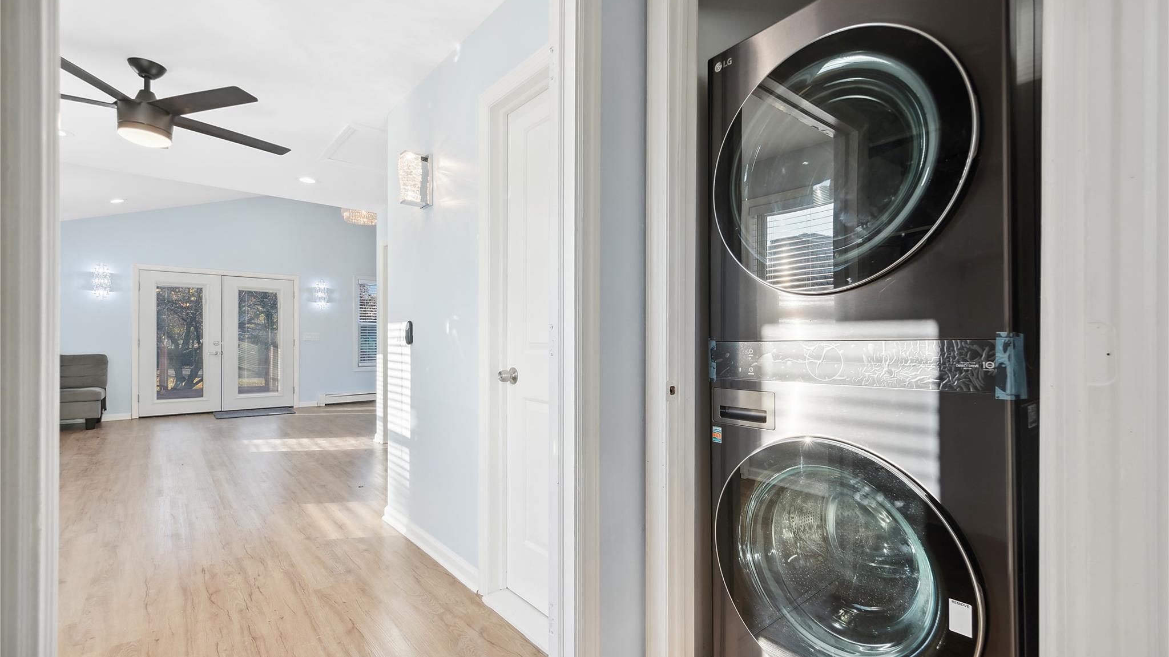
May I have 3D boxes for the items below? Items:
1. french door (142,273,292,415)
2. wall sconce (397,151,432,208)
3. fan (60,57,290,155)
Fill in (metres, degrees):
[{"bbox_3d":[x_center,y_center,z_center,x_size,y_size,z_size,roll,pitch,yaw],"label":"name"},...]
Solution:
[{"bbox_3d":[-5.380,0.217,7.700,1.860,2.030,0.060,1,-1,-39],"label":"french door"},{"bbox_3d":[-0.848,-0.742,2.603,0.135,0.240,0.120,1,-1,-40],"label":"wall sconce"},{"bbox_3d":[-2.175,-1.120,2.580,1.280,0.370,1.300,0,-1,15],"label":"fan"}]

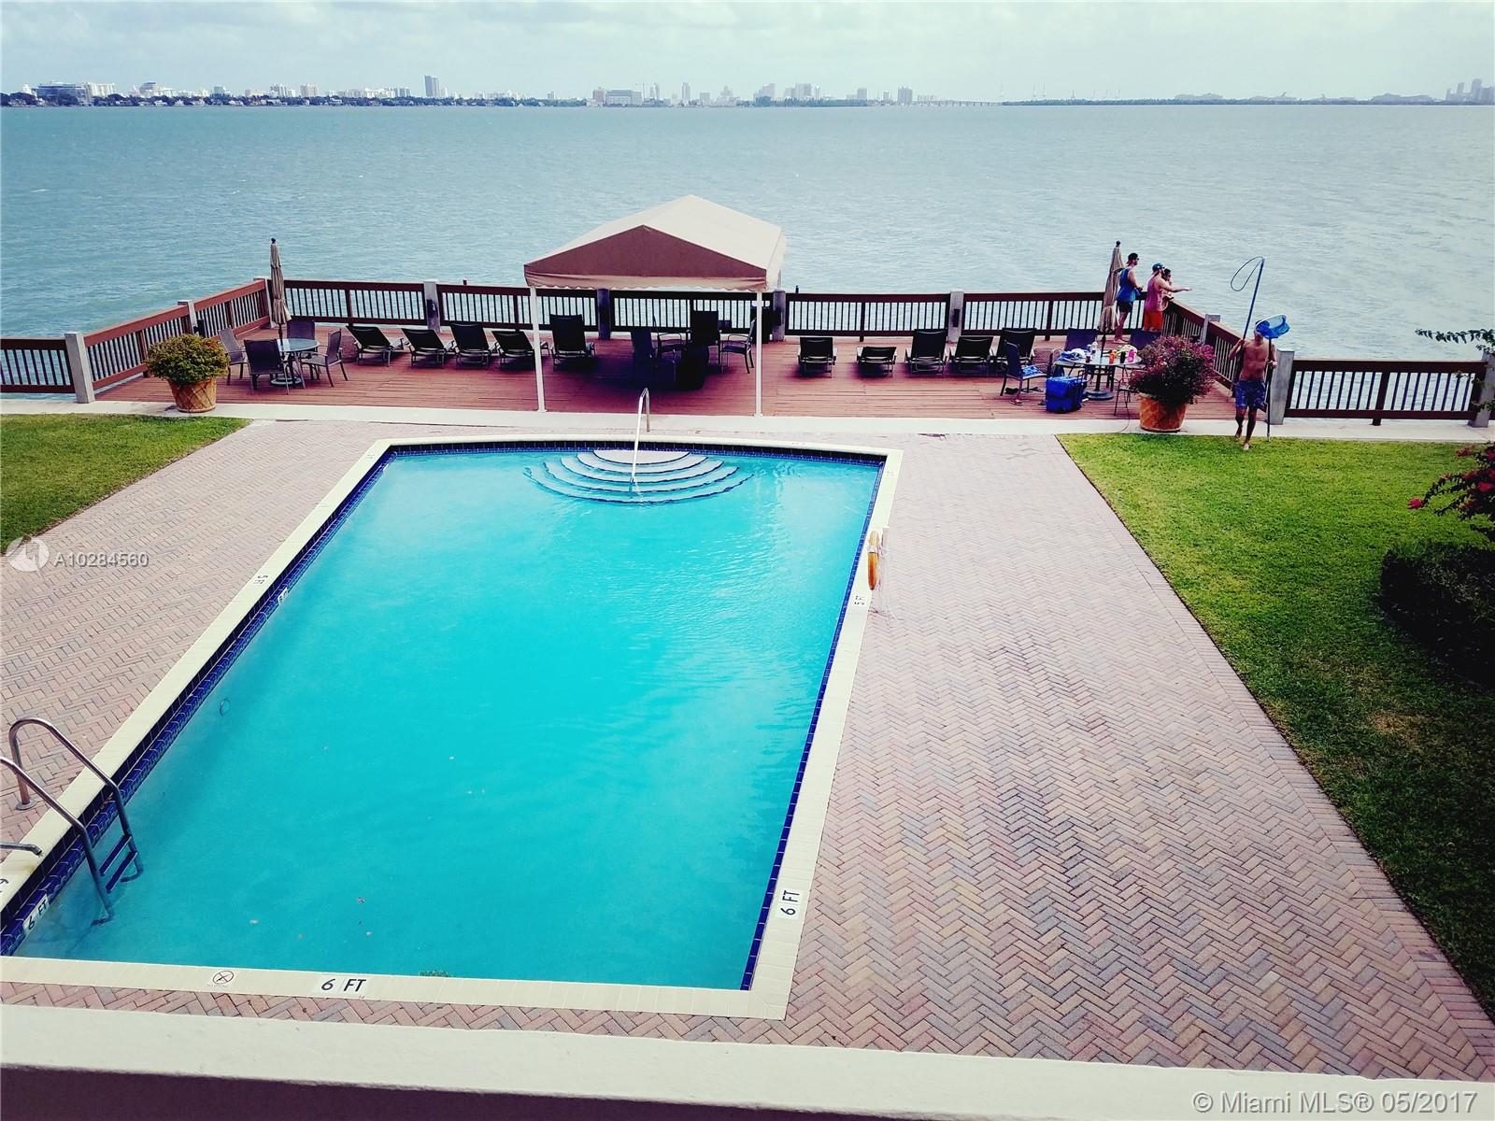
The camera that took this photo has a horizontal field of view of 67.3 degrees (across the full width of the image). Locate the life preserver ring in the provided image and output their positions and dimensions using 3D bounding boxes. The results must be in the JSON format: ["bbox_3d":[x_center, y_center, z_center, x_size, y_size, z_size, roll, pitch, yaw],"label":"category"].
[{"bbox_3d":[1.257,0.000,11.142,0.115,0.600,0.600,4,22,10],"label":"life preserver ring"}]

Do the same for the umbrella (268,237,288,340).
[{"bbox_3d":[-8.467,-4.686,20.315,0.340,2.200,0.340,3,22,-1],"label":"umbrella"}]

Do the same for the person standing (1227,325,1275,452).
[{"bbox_3d":[7.556,-2.643,16.826,0.620,1.792,0.520,7,23,17],"label":"person standing"}]

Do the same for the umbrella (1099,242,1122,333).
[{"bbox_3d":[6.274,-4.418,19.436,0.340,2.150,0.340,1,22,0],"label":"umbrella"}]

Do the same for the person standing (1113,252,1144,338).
[{"bbox_3d":[8.175,-5.646,24.154,0.400,1.839,0.480,-7,23,-17],"label":"person standing"}]

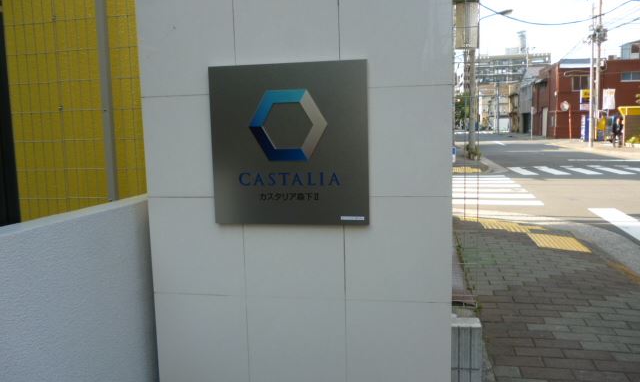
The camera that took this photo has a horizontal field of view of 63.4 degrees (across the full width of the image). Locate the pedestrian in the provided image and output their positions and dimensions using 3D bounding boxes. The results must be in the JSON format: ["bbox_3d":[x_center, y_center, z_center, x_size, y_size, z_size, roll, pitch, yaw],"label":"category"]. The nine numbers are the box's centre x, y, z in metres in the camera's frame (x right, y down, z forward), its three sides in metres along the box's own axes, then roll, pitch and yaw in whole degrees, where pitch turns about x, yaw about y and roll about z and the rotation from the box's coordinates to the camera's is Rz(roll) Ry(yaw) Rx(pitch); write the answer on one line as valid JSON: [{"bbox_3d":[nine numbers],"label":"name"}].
[{"bbox_3d":[16.594,-3.264,28.701,0.550,1.710,0.400,4,8,37],"label":"pedestrian"}]

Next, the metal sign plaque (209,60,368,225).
[{"bbox_3d":[-0.116,-0.172,1.945,0.600,0.600,0.025,0,7,10],"label":"metal sign plaque"}]

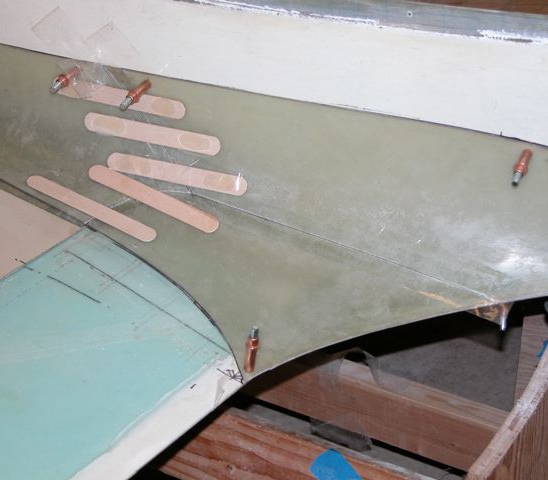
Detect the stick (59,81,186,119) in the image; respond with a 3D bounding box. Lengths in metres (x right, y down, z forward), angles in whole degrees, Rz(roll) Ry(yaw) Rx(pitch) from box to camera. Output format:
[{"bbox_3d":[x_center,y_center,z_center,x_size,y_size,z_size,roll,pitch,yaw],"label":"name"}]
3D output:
[{"bbox_3d":[-0.146,-0.134,1.454,0.150,0.018,0.002,14,31,26],"label":"stick"}]

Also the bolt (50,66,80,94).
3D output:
[{"bbox_3d":[-0.196,-0.152,1.451,0.010,0.010,0.039,40,53,0],"label":"bolt"}]

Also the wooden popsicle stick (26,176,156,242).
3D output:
[{"bbox_3d":[-0.170,-0.030,1.432,0.150,0.002,0.018,22,47,22],"label":"wooden popsicle stick"}]

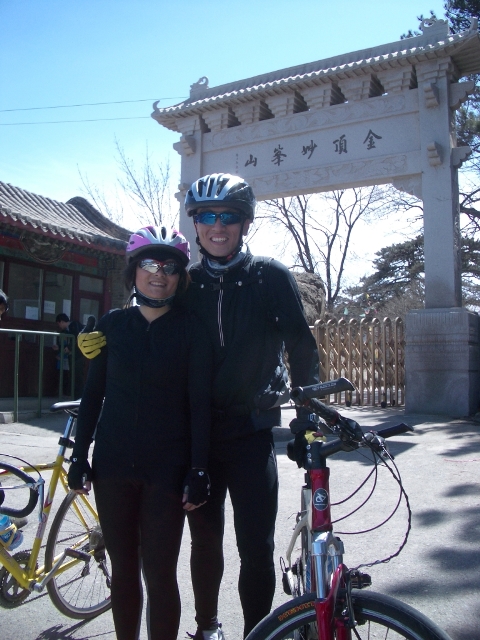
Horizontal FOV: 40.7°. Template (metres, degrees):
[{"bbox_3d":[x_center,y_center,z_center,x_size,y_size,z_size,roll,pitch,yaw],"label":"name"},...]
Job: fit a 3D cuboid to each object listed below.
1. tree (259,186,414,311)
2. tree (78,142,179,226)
[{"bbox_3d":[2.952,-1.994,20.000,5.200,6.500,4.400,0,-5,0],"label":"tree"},{"bbox_3d":[-3.059,-2.094,19.500,3.900,6.600,3.600,0,-5,0],"label":"tree"}]

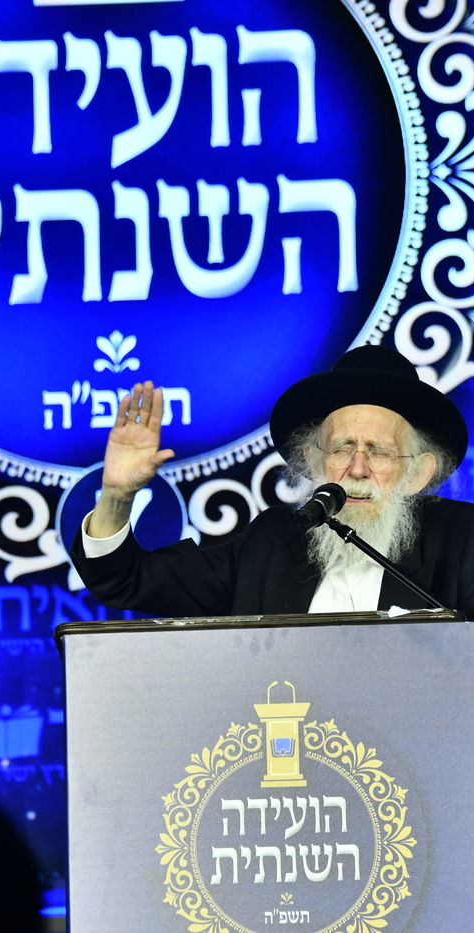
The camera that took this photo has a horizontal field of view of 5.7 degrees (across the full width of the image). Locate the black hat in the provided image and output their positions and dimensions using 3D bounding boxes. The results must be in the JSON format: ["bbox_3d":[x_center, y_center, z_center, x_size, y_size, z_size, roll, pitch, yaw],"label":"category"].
[{"bbox_3d":[0.220,-0.097,7.770,0.322,0.135,0.350,0,-29,8],"label":"black hat"}]

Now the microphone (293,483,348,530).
[{"bbox_3d":[0.131,0.067,7.600,0.050,0.050,0.145,-3,15,30],"label":"microphone"}]

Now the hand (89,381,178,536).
[{"bbox_3d":[-0.162,-0.007,7.600,0.113,0.262,0.080,16,0,1],"label":"hand"}]

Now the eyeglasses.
[{"bbox_3d":[0.209,-0.018,7.710,0.138,0.045,0.135,6,3,7],"label":"eyeglasses"}]

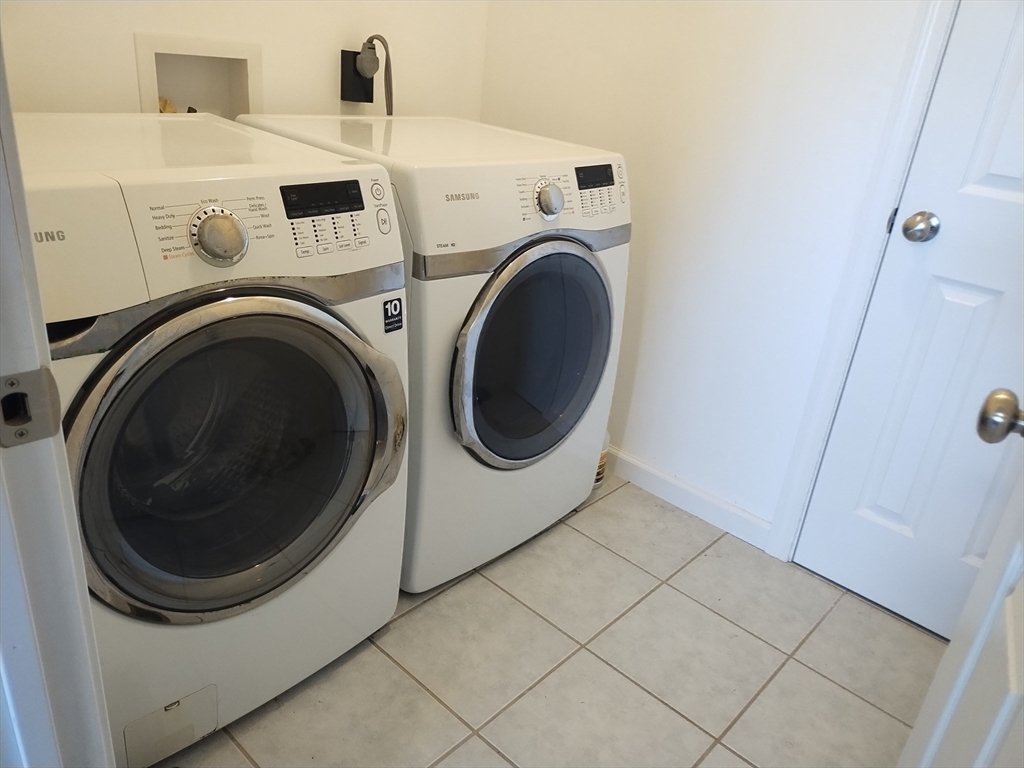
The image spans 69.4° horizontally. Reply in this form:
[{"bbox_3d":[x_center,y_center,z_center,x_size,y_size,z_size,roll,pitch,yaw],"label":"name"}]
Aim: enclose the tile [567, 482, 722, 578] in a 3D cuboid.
[{"bbox_3d":[0.372,0.405,2.066,0.327,0.010,0.327,25,30,36],"label":"tile"}]

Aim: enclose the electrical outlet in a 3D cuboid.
[{"bbox_3d":[-0.407,-0.811,1.957,0.050,0.120,0.068,25,30,36],"label":"electrical outlet"}]

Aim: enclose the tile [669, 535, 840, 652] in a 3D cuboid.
[{"bbox_3d":[0.614,0.519,1.869,0.327,0.010,0.327,25,30,36],"label":"tile"}]

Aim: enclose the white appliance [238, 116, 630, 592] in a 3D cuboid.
[{"bbox_3d":[-0.194,-0.121,1.889,0.765,0.975,0.690,25,30,36],"label":"white appliance"}]

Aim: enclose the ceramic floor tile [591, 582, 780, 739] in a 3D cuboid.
[{"bbox_3d":[0.389,0.597,1.638,0.327,0.010,0.327,25,30,36],"label":"ceramic floor tile"}]

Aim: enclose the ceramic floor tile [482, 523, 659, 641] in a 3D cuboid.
[{"bbox_3d":[0.147,0.483,1.835,0.327,0.010,0.327,25,30,36],"label":"ceramic floor tile"}]

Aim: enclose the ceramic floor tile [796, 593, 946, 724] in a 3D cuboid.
[{"bbox_3d":[0.856,0.633,1.673,0.327,0.010,0.327,25,30,36],"label":"ceramic floor tile"}]

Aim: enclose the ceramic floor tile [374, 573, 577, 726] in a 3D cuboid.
[{"bbox_3d":[-0.078,0.561,1.603,0.327,0.010,0.327,25,30,36],"label":"ceramic floor tile"}]

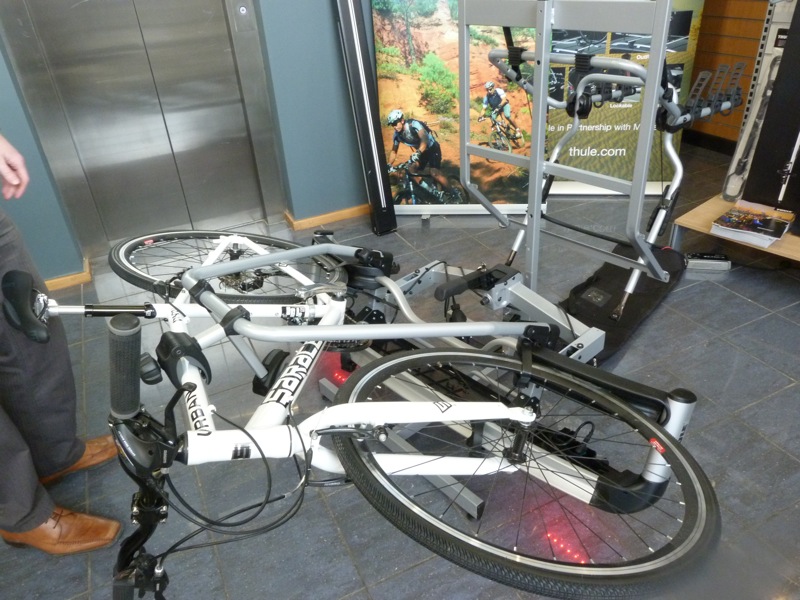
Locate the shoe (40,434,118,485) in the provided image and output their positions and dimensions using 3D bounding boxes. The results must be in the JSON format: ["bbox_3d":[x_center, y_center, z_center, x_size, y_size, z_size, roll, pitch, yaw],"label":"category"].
[{"bbox_3d":[-0.935,0.421,1.717,0.305,0.110,0.110,-18,35,-22],"label":"shoe"}]

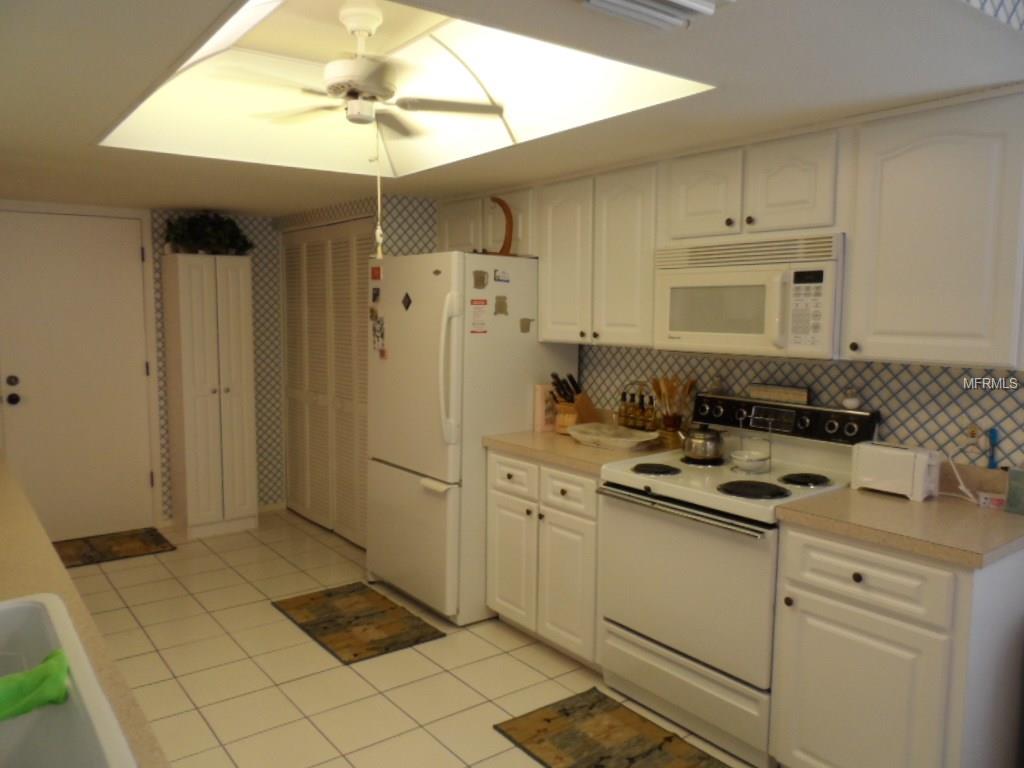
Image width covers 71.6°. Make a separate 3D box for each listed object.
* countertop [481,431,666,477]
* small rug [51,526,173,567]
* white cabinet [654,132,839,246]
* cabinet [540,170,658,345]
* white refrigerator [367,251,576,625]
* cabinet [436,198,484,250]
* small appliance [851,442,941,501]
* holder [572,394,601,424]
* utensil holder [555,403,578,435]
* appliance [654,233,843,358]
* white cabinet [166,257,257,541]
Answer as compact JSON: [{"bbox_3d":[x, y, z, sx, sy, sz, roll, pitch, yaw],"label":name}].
[{"bbox_3d":[0.355,0.302,3.333,0.642,0.042,0.778,-4,7,-39],"label":"countertop"},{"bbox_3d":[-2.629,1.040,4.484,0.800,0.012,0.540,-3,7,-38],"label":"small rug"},{"bbox_3d":[0.942,-0.700,2.682,0.336,0.308,0.750,-3,7,-38],"label":"white cabinet"},{"bbox_3d":[0.484,-0.547,3.275,0.336,0.738,0.740,-3,7,-38],"label":"cabinet"},{"bbox_3d":[-0.253,0.238,3.901,0.790,1.803,0.831,-4,7,-39],"label":"white refrigerator"},{"bbox_3d":[-0.171,-0.858,4.082,0.336,0.340,0.460,-3,7,-38],"label":"cabinet"},{"bbox_3d":[1.279,0.280,2.369,0.150,0.168,0.234,-3,7,-38],"label":"small appliance"},{"bbox_3d":[0.369,0.151,3.666,0.160,0.195,0.100,-4,7,-39],"label":"holder"},{"bbox_3d":[0.293,0.175,3.643,0.090,0.150,0.095,-4,7,-39],"label":"utensil holder"},{"bbox_3d":[0.967,-0.330,2.742,0.367,0.426,0.756,-4,7,-39],"label":"appliance"},{"bbox_3d":[-2.074,0.080,4.906,0.447,1.860,0.420,-3,7,-38],"label":"white cabinet"}]

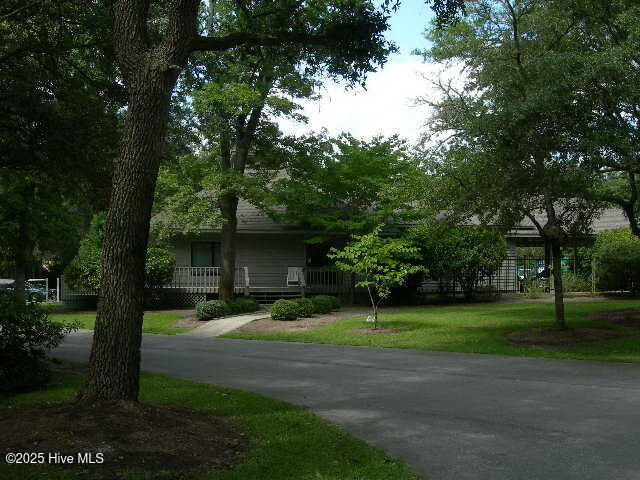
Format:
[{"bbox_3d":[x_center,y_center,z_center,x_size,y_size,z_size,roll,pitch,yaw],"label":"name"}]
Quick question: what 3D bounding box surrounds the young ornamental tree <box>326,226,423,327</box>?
[{"bbox_3d":[1.592,1.057,19.800,2.650,2.850,2.400,0,-2,-3],"label":"young ornamental tree"}]

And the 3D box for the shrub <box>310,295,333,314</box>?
[{"bbox_3d":[0.055,2.368,25.800,0.850,0.730,0.850,0,-2,-3],"label":"shrub"}]

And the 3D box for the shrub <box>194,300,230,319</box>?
[{"bbox_3d":[-3.519,2.308,23.000,1.120,0.650,1.050,0,-2,-3],"label":"shrub"}]

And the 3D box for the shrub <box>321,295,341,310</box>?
[{"bbox_3d":[0.404,2.402,27.000,0.820,0.610,0.820,0,-2,-3],"label":"shrub"}]

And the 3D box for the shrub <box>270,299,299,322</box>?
[{"bbox_3d":[-1.177,2.305,23.300,0.950,0.720,0.950,0,-2,-3],"label":"shrub"}]

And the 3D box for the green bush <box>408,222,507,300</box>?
[{"bbox_3d":[5.675,0.887,29.000,3.900,3.200,3.300,0,-2,0],"label":"green bush"}]

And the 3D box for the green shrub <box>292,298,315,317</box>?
[{"bbox_3d":[-0.578,2.363,24.600,0.850,0.620,0.850,0,-2,-3],"label":"green shrub"}]

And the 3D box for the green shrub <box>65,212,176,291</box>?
[{"bbox_3d":[-8.518,0.662,30.000,4.600,3.640,3.600,0,-2,-3],"label":"green shrub"}]

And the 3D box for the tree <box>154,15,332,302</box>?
[{"bbox_3d":[-3.103,-3.265,28.500,7.100,11.650,6.500,0,-2,-3],"label":"tree"}]

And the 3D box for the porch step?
[{"bbox_3d":[-1.876,2.469,30.300,2.250,0.660,0.950,0,-2,-3],"label":"porch step"}]

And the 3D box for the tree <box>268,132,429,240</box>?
[{"bbox_3d":[1.239,-0.987,29.500,6.300,6.820,5.800,0,-2,-3],"label":"tree"}]

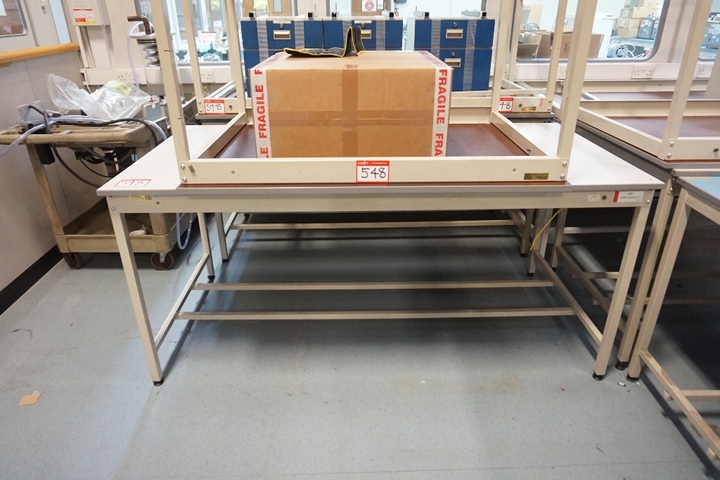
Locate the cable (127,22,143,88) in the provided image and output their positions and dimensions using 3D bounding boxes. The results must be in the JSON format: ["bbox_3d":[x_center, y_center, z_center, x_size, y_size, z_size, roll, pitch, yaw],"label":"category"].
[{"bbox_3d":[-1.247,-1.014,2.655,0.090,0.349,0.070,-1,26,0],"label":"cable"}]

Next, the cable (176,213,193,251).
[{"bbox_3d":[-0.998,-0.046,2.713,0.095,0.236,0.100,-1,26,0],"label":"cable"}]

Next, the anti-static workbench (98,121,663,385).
[{"bbox_3d":[0.071,0.011,2.145,1.830,0.840,0.915,-1,26,0],"label":"anti-static workbench"}]

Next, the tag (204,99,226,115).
[{"bbox_3d":[-0.762,-0.701,2.526,0.104,0.074,0.005,-1,26,0],"label":"tag"}]

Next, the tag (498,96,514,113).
[{"bbox_3d":[0.748,-0.707,2.510,0.104,0.074,0.005,-1,26,0],"label":"tag"}]

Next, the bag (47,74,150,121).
[{"bbox_3d":[-1.363,-0.768,2.584,0.480,0.215,0.280,-1,26,0],"label":"bag"}]

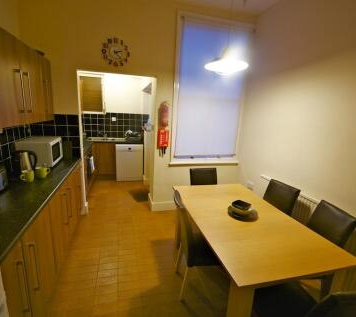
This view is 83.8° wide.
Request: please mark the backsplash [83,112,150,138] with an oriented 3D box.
[{"bbox_3d":[-1.559,-0.781,4.857,1.560,0.610,0.020,0,14,-16],"label":"backsplash"}]

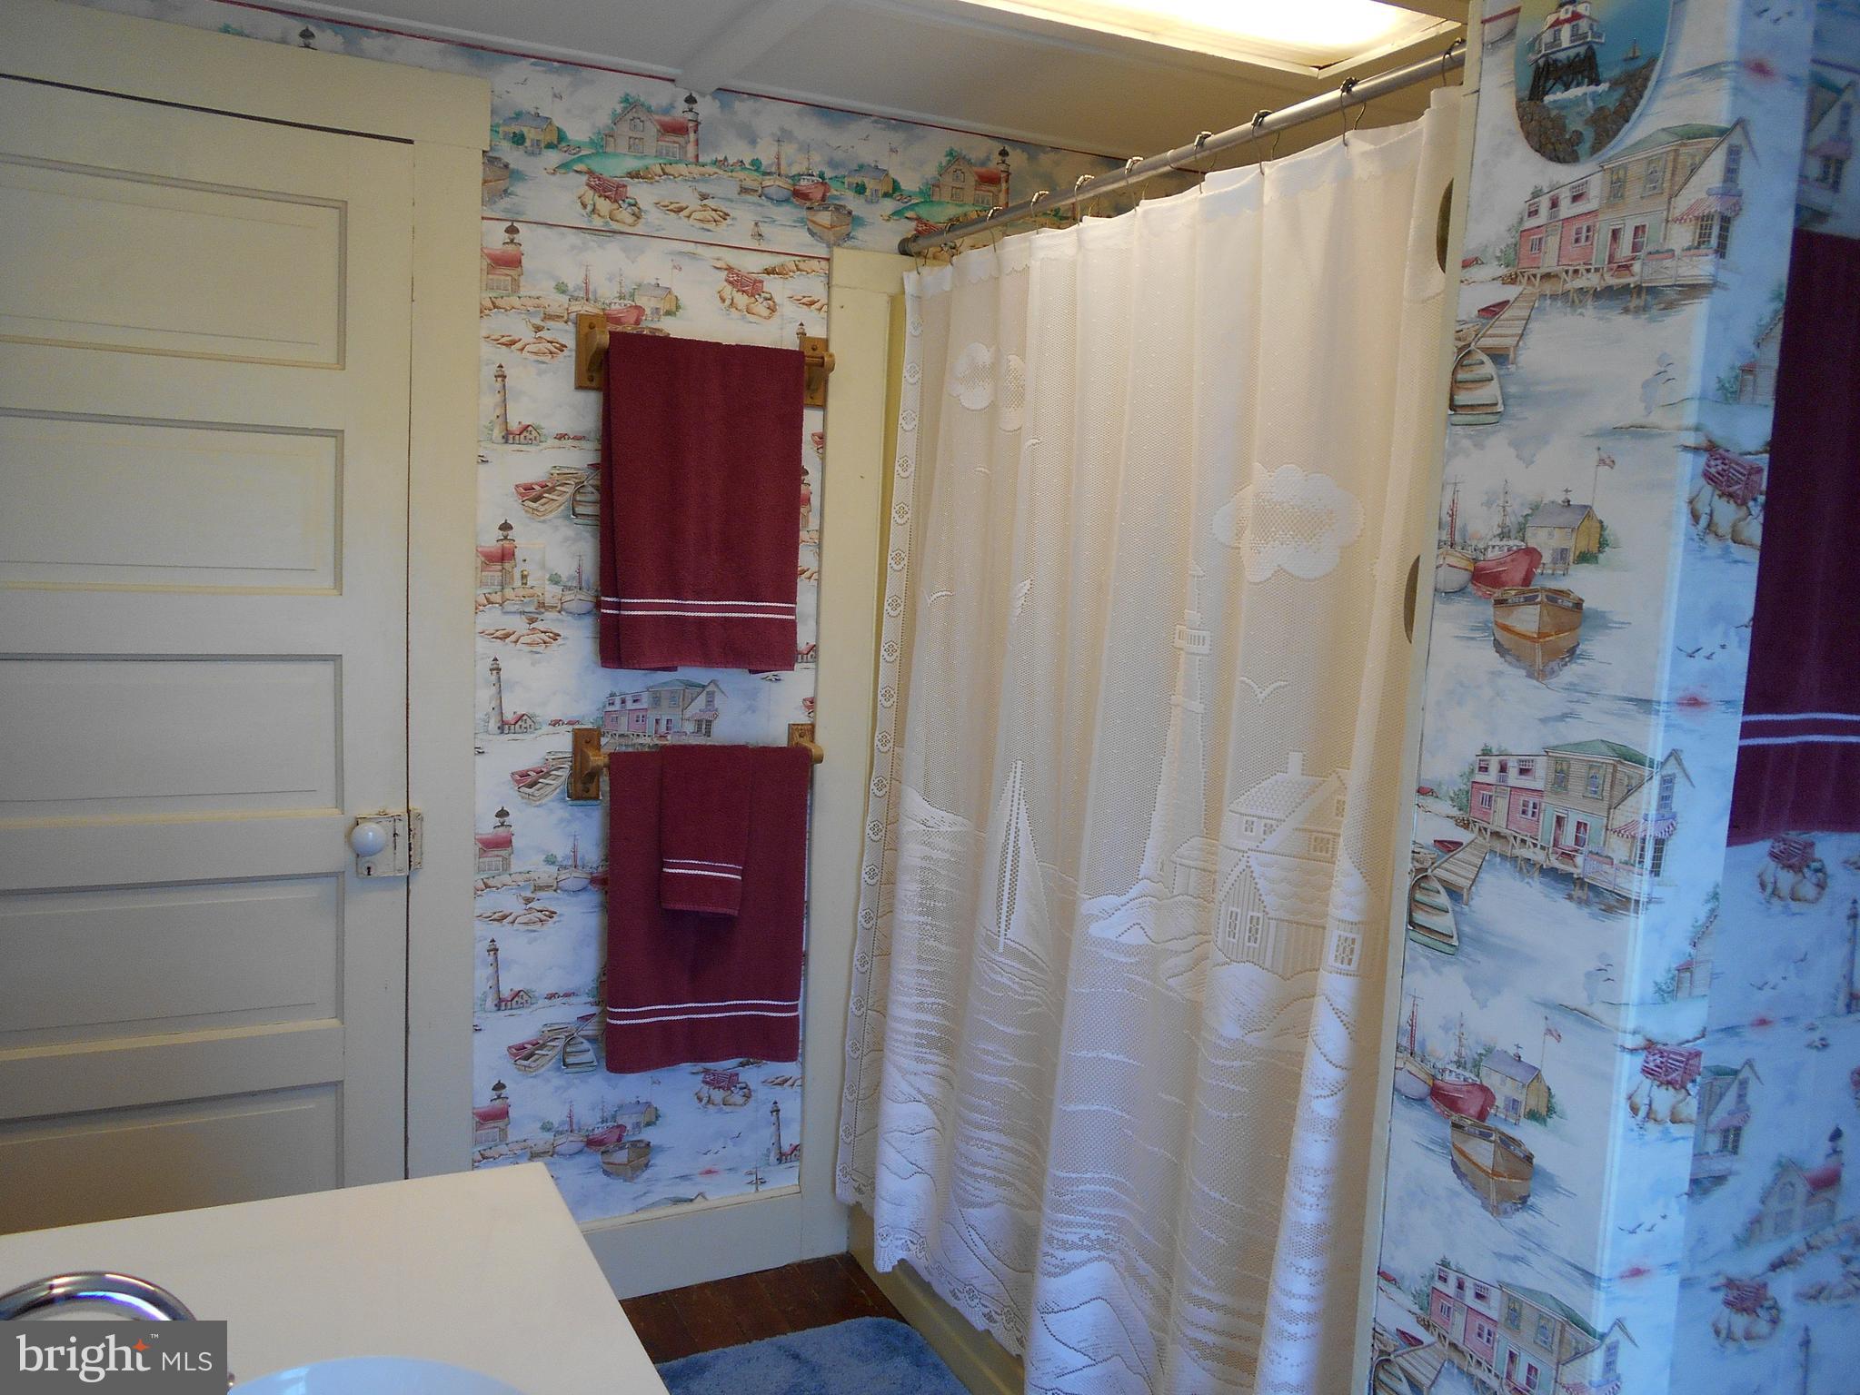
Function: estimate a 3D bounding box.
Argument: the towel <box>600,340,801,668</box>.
[{"bbox_3d":[-0.393,-0.330,2.428,0.353,0.565,0.060,-1,7,-27],"label":"towel"}]

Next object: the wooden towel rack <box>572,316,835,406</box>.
[{"bbox_3d":[-0.373,-0.586,2.427,0.457,0.121,0.082,-1,7,-27],"label":"wooden towel rack"}]

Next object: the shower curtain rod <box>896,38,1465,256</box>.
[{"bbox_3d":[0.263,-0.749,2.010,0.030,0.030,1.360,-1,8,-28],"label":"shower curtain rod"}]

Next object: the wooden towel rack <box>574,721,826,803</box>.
[{"bbox_3d":[-0.403,0.119,2.503,0.457,0.122,0.082,-1,7,-27],"label":"wooden towel rack"}]

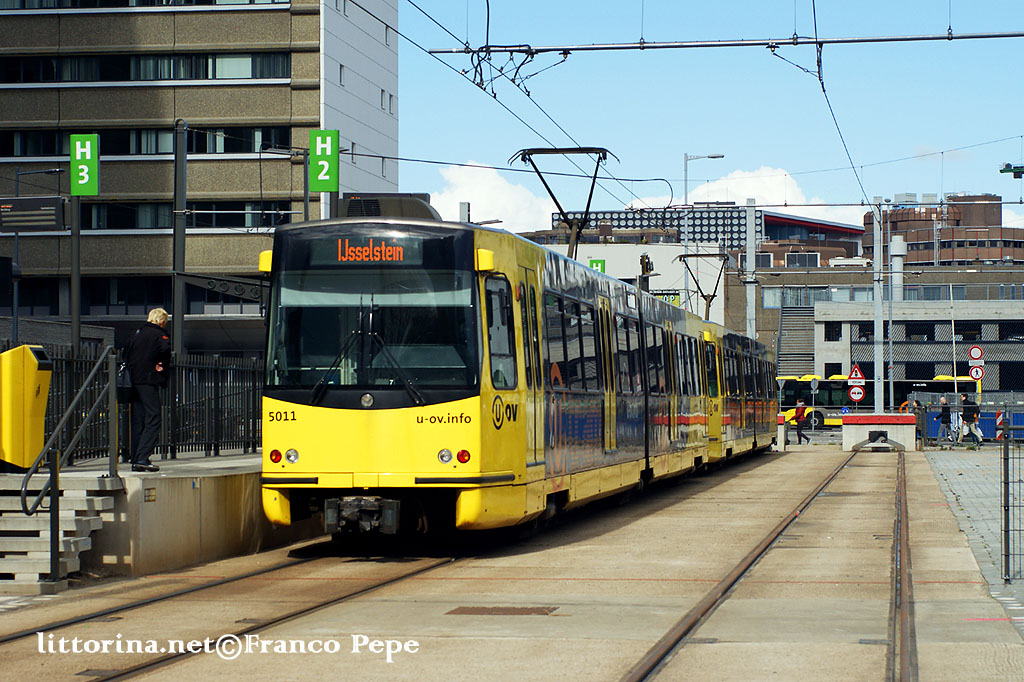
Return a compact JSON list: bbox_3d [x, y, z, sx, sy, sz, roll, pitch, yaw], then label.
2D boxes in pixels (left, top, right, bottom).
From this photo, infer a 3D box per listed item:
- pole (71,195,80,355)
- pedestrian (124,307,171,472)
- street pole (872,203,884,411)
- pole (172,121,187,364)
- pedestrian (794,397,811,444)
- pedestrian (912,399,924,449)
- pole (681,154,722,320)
[{"bbox_3d":[-6.389,-0.534,37.525,0.125,4.260,0.125,0,-1,9],"label":"pole"},{"bbox_3d":[-3.746,0.497,26.296,0.400,1.675,0.520,1,-2,-35],"label":"pedestrian"},{"bbox_3d":[12.386,-0.587,86.342,0.300,8.500,0.300,0,-1,9],"label":"street pole"},{"bbox_3d":[-7.958,-1.193,61.249,0.260,8.250,0.260,0,-1,9],"label":"pole"},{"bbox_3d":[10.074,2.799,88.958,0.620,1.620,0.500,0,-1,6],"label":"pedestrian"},{"bbox_3d":[14.051,2.832,88.457,0.420,1.570,0.480,0,-1,6],"label":"pedestrian"},{"bbox_3d":[7.076,-1.569,94.069,1.450,10.650,0.280,0,-1,0],"label":"pole"}]

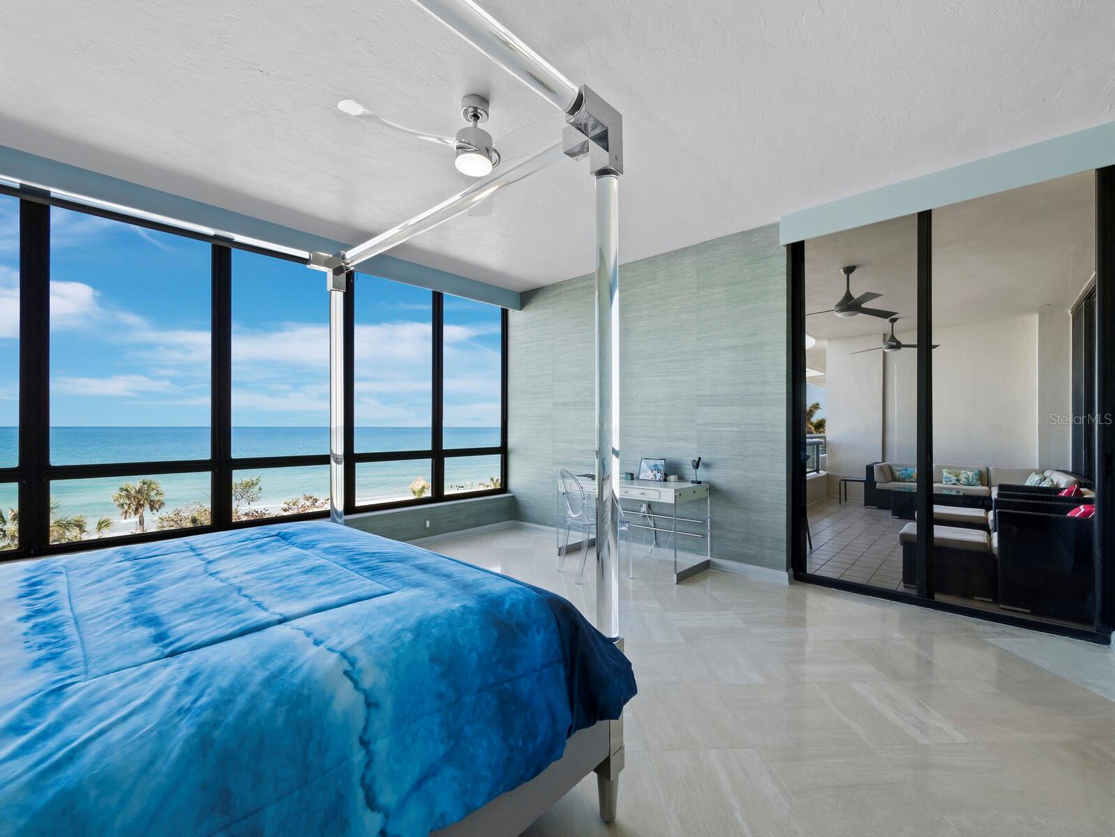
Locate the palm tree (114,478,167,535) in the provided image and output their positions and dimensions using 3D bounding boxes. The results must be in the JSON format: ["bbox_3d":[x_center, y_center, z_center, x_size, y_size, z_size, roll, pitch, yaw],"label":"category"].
[{"bbox_3d":[-31.518,6.979,33.893,3.000,4.900,3.000,1,-1,-43],"label":"palm tree"}]

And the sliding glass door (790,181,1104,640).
[{"bbox_3d":[2.597,-0.074,3.212,1.695,2.790,0.120,-1,-1,39],"label":"sliding glass door"}]

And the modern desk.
[{"bbox_3d":[0.672,0.959,4.220,1.250,0.757,0.575,-1,-1,42],"label":"modern desk"}]

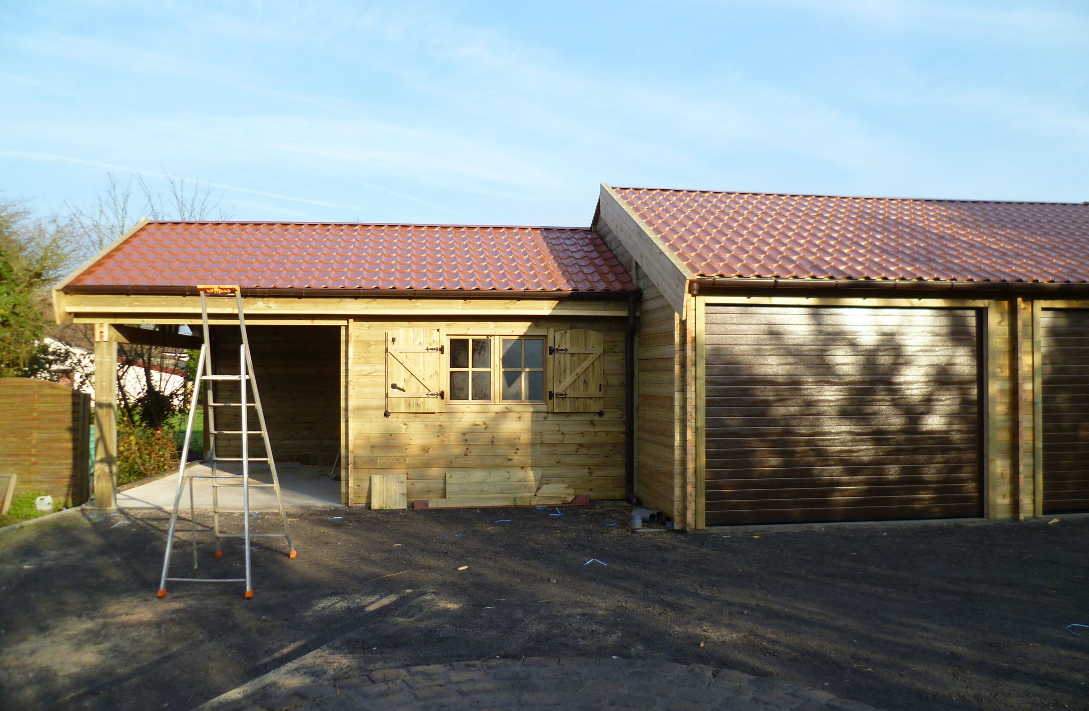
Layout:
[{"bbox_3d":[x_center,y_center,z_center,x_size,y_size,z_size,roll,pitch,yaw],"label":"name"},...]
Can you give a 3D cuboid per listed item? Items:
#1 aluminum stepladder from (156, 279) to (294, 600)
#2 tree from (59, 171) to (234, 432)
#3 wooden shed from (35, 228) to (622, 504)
[{"bbox_3d":[-2.274,0.570,6.518,0.630,2.130,1.400,0,-1,-4],"label":"aluminum stepladder"},{"bbox_3d":[-8.733,-1.090,19.300,3.900,5.900,3.800,0,-1,-7],"label":"tree"},{"bbox_3d":[-2.427,-0.083,12.526,6.250,3.670,6.100,0,-1,-7],"label":"wooden shed"}]

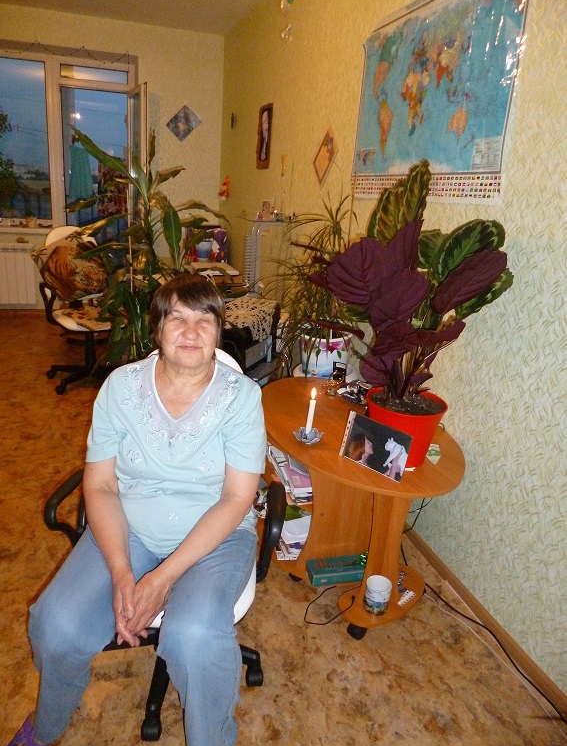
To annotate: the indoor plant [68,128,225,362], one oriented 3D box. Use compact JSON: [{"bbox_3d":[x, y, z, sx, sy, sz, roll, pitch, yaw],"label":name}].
[{"bbox_3d":[-0.622,-0.278,2.477,0.700,1.480,0.650,-2,20,-17],"label":"indoor plant"}]

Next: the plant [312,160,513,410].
[{"bbox_3d":[0.348,-0.212,1.327,0.550,0.620,0.480,-2,20,-17],"label":"plant"}]

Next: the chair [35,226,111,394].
[{"bbox_3d":[-1.334,-0.439,3.531,0.580,1.030,0.600,-13,25,-40],"label":"chair"}]

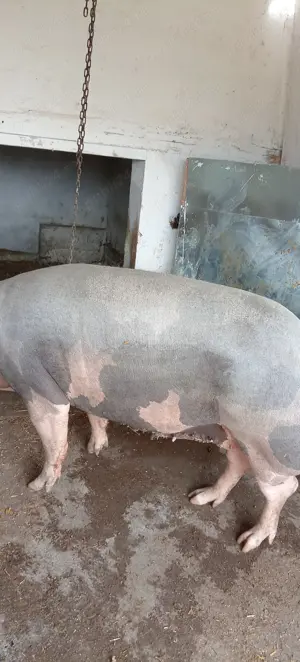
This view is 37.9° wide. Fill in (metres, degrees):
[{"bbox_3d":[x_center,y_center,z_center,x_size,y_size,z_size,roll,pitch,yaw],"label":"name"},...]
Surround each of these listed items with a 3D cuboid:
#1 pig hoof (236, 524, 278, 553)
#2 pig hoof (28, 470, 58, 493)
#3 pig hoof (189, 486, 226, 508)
[{"bbox_3d":[0.351,0.680,1.436,0.112,0.060,0.068,0,21,-16],"label":"pig hoof"},{"bbox_3d":[-0.385,0.546,1.589,0.107,0.060,0.068,7,21,2],"label":"pig hoof"},{"bbox_3d":[0.210,0.607,1.593,0.117,0.060,0.068,6,21,-1],"label":"pig hoof"}]

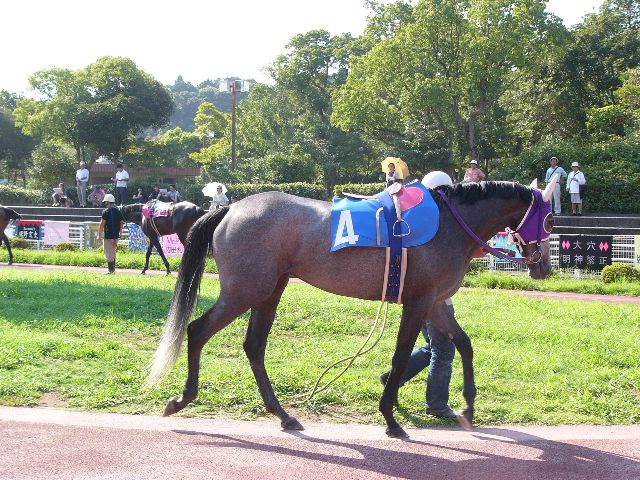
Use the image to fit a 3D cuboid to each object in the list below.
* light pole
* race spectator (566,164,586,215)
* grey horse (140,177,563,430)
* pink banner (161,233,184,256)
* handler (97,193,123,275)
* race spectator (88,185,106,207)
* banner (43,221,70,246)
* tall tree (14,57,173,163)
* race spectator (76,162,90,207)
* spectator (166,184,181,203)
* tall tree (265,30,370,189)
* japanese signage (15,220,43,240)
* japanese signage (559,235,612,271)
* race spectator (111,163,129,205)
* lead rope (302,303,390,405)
[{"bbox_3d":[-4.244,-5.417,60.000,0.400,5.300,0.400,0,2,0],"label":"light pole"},{"bbox_3d":[7.626,-1.516,35.800,0.550,1.610,0.360,1,2,16],"label":"race spectator"},{"bbox_3d":[0.198,0.448,7.800,2.620,1.660,0.620,1,1,5],"label":"grey horse"},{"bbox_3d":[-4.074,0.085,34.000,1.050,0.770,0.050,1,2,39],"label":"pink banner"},{"bbox_3d":[-4.501,-0.128,25.700,0.420,1.720,0.520,2,2,41],"label":"handler"},{"bbox_3d":[-8.331,-1.655,45.000,0.650,0.860,0.650,1,2,30],"label":"race spectator"},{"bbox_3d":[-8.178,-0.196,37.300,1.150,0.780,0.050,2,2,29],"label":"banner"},{"bbox_3d":[-11.308,-5.816,60.000,7.900,6.600,7.300,0,2,0],"label":"tall tree"},{"bbox_3d":[-8.855,-2.089,45.000,0.520,1.720,0.380,1,2,23],"label":"race spectator"},{"bbox_3d":[-5.327,-1.618,43.700,0.520,0.850,0.600,1,2,37],"label":"spectator"},{"bbox_3d":[-0.060,-4.853,48.000,4.600,7.100,4.400,1,1,0],"label":"tall tree"},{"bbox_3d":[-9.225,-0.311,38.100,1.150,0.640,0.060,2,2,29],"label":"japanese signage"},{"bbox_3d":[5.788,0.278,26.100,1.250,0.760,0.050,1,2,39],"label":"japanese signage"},{"bbox_3d":[-7.441,-2.030,44.600,0.550,1.660,0.420,1,2,25],"label":"race spectator"},{"bbox_3d":[0.177,0.768,8.350,0.600,0.720,0.200,0,2,0],"label":"lead rope"}]

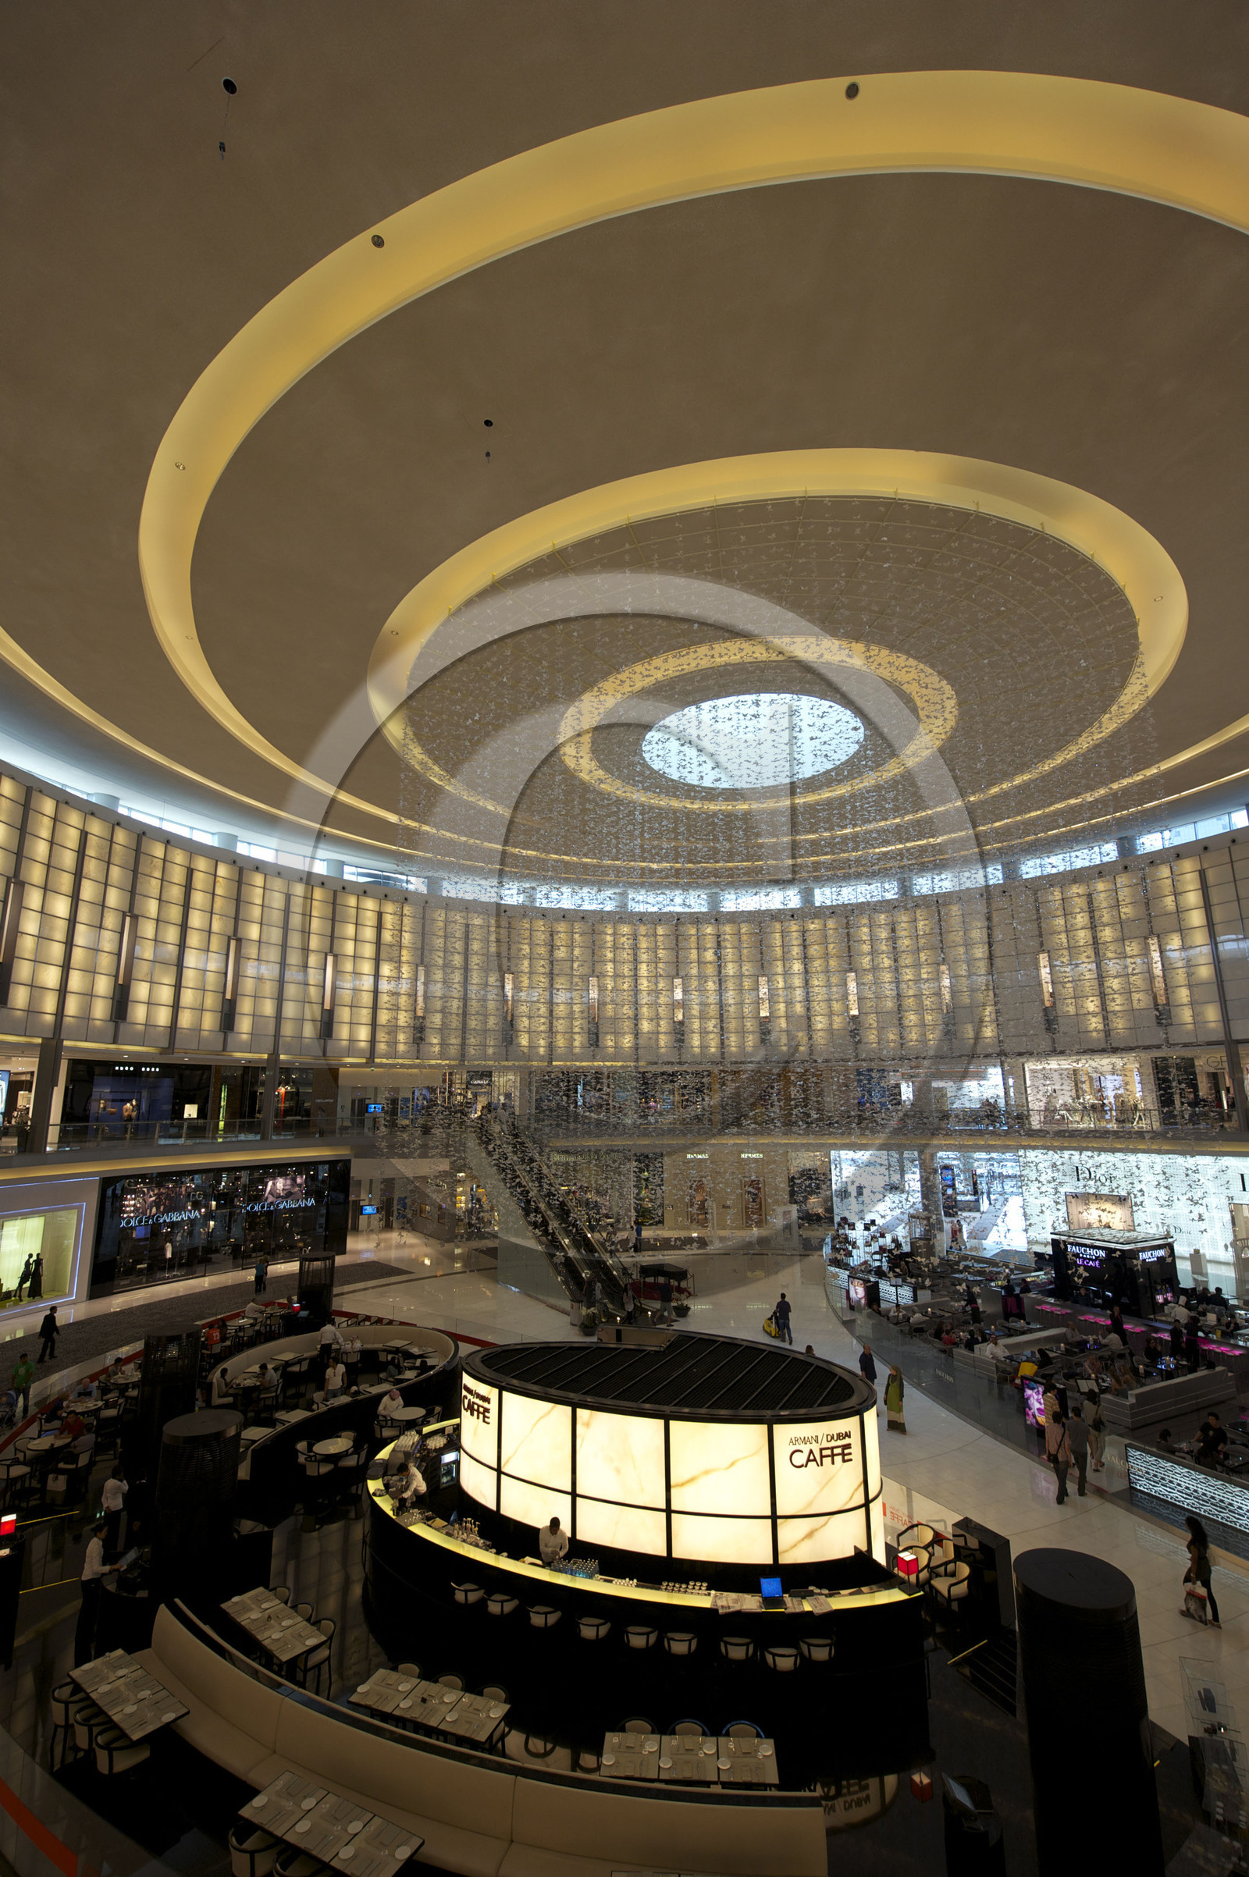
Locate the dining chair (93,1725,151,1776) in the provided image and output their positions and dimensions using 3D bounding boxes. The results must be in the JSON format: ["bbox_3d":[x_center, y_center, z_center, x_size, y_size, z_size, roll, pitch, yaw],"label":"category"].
[{"bbox_3d":[-6.363,10.514,10.611,0.580,0.750,0.580,-10,-15,37],"label":"dining chair"}]

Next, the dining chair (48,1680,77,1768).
[{"bbox_3d":[-7.531,10.712,11.492,0.580,0.750,0.580,-10,-15,37],"label":"dining chair"}]

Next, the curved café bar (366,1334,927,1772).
[{"bbox_3d":[0.081,10.492,16.785,11.760,3.250,7.480,-7,-14,29],"label":"curved café bar"}]

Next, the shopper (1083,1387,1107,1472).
[{"bbox_3d":[11.062,11.635,19.762,0.500,1.740,0.380,-4,-12,15],"label":"shopper"}]

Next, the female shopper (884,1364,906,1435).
[{"bbox_3d":[7.337,12.477,22.627,0.520,1.650,0.400,-11,-16,40],"label":"female shopper"}]

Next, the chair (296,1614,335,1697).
[{"bbox_3d":[-4.699,10.929,12.636,0.580,0.750,0.580,-10,-15,37],"label":"chair"}]

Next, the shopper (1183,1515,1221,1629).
[{"bbox_3d":[9.673,10.702,14.170,0.500,1.570,0.650,9,-15,-37],"label":"shopper"}]

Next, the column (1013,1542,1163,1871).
[{"bbox_3d":[6.082,9.724,11.043,1.460,2.250,1.460,-1,-12,0],"label":"column"}]

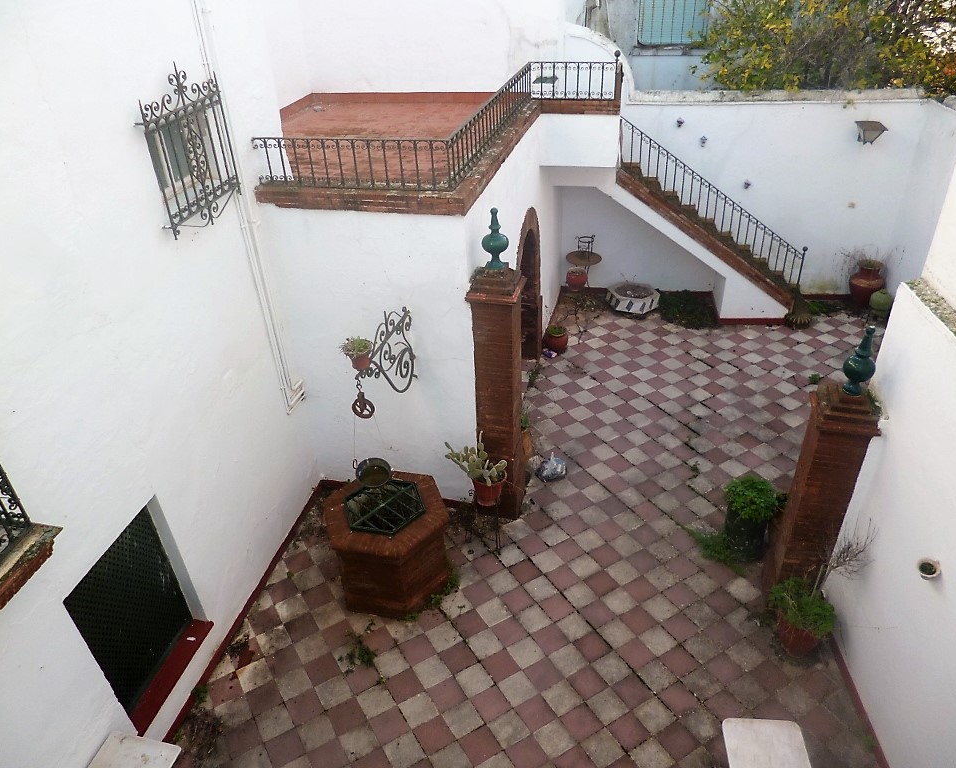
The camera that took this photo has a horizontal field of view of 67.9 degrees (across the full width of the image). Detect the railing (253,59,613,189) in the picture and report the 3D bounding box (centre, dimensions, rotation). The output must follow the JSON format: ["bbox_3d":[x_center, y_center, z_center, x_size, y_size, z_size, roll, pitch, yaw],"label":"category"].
[{"bbox_3d":[-0.143,-3.055,8.014,2.965,0.462,4.107,6,34,14],"label":"railing"}]

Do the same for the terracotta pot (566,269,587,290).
[{"bbox_3d":[1.562,-1.632,11.227,0.310,0.290,0.310,5,33,12],"label":"terracotta pot"}]

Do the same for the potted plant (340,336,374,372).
[{"bbox_3d":[-0.897,-0.191,5.357,0.237,0.212,0.237,7,34,14],"label":"potted plant"}]

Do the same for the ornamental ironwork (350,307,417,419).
[{"bbox_3d":[-0.755,-0.136,5.966,0.175,0.950,1.200,7,34,14],"label":"ornamental ironwork"}]

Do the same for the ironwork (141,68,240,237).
[{"bbox_3d":[-2.282,-1.847,5.577,0.163,1.238,1.115,4,33,10],"label":"ironwork"}]

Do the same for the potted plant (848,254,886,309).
[{"bbox_3d":[6.339,-1.650,11.581,0.530,0.789,0.530,16,37,26],"label":"potted plant"}]

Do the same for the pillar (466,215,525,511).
[{"bbox_3d":[0.211,-0.092,6.646,0.445,3.178,0.438,7,34,14],"label":"pillar"}]

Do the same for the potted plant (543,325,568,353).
[{"bbox_3d":[1.189,-0.689,10.873,0.386,0.359,0.386,6,34,13],"label":"potted plant"}]

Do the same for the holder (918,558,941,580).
[{"bbox_3d":[2.753,1.140,4.348,0.138,0.110,0.133,1,33,5],"label":"holder"}]

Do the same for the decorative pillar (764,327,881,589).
[{"bbox_3d":[2.765,0.738,5.633,0.445,2.700,0.450,7,34,14],"label":"decorative pillar"}]

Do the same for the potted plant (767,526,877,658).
[{"bbox_3d":[2.647,1.646,5.591,0.562,1.225,0.438,7,34,14],"label":"potted plant"}]

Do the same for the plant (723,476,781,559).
[{"bbox_3d":[2.545,1.273,6.620,0.463,0.750,0.463,7,34,14],"label":"plant"}]

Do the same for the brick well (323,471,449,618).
[{"bbox_3d":[-0.873,1.568,7.059,1.240,0.854,1.074,2,33,8],"label":"brick well"}]

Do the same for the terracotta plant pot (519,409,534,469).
[{"bbox_3d":[0.534,0.616,7.887,0.212,0.625,0.212,-2,33,1],"label":"terracotta plant pot"}]

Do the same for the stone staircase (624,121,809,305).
[{"bbox_3d":[3.647,-2.657,11.111,3.210,3.210,1.251,3,33,8],"label":"stone staircase"}]

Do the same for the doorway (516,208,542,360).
[{"bbox_3d":[0.568,-1.053,9.453,0.326,2.557,1.686,6,34,13],"label":"doorway"}]

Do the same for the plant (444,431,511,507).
[{"bbox_3d":[0.000,0.832,7.065,0.612,0.775,0.449,3,33,10],"label":"plant"}]

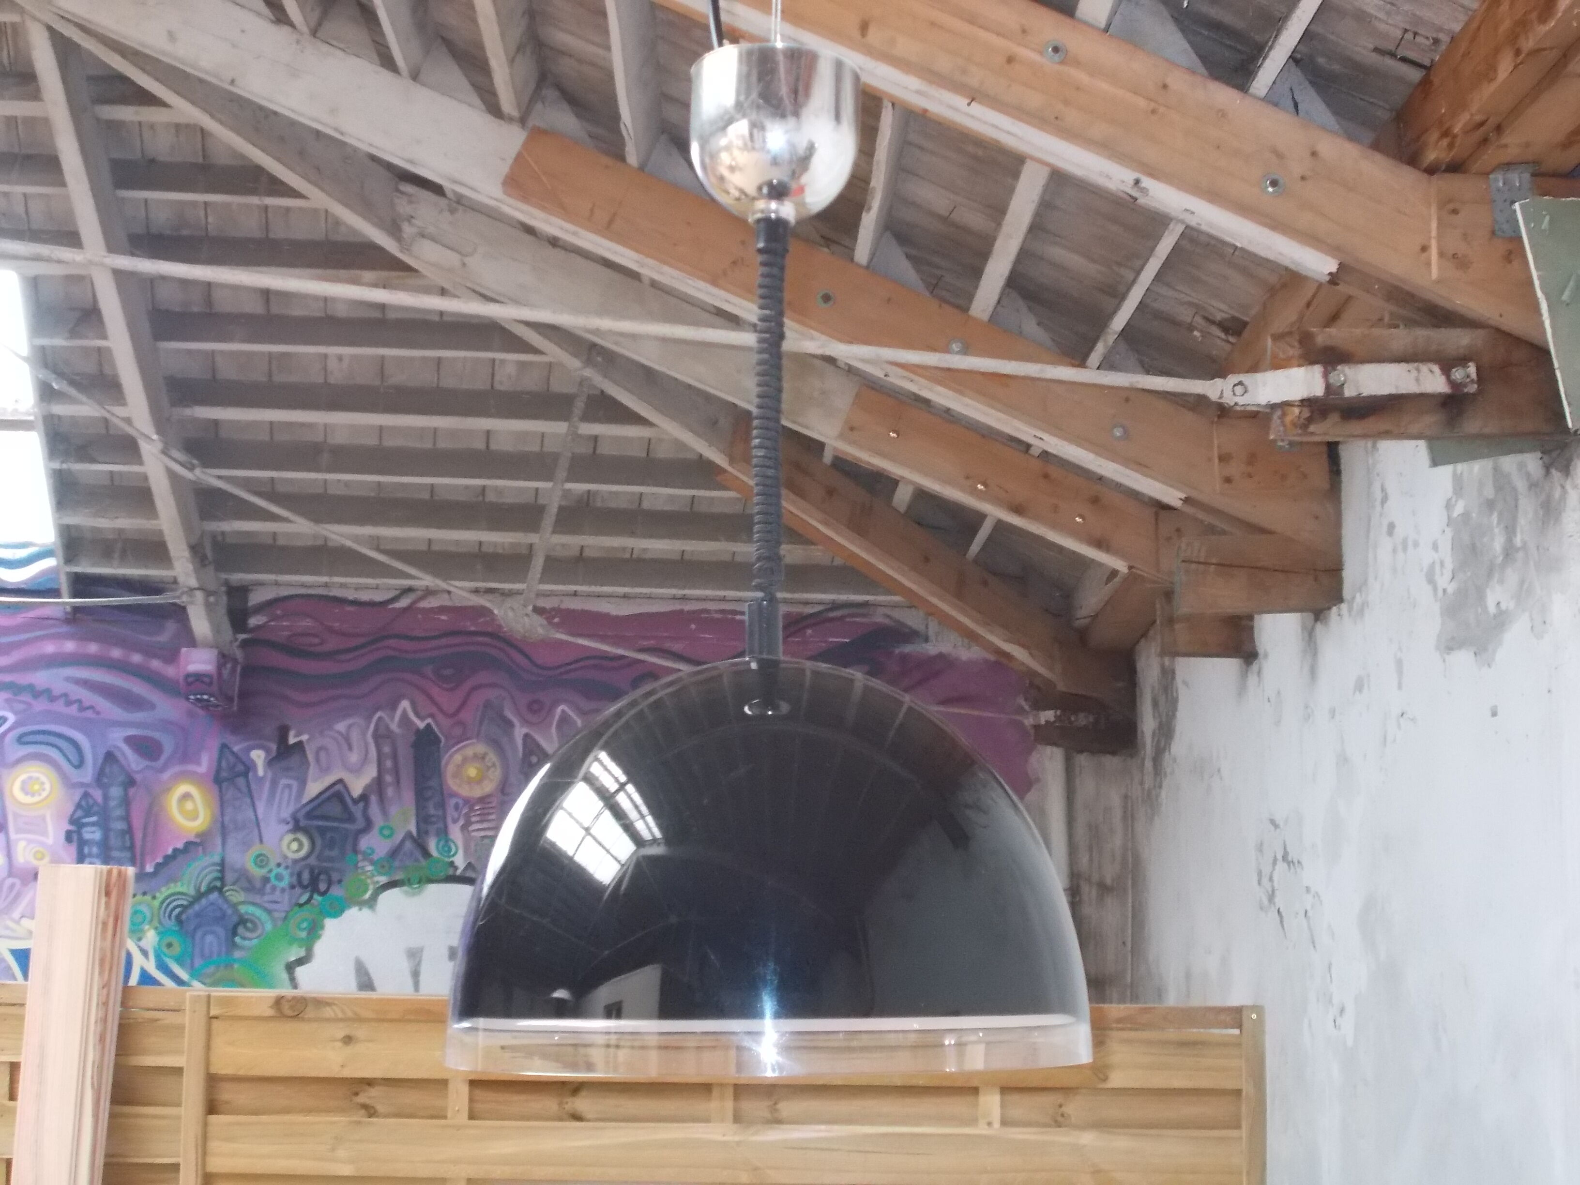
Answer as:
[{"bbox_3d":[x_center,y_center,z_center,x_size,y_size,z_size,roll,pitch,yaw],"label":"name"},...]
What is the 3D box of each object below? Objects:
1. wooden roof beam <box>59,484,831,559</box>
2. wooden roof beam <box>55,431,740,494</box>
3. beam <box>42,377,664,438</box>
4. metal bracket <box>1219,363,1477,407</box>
[{"bbox_3d":[-1.287,-0.309,9.442,3.343,0.147,0.062,2,-32,-6],"label":"wooden roof beam"},{"bbox_3d":[-1.454,-0.510,9.110,2.861,0.145,0.050,2,-32,-6],"label":"wooden roof beam"},{"bbox_3d":[-1.549,-0.725,8.758,2.515,0.140,0.065,2,-32,-6],"label":"beam"},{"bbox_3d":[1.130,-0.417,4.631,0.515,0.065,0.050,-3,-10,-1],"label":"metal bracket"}]

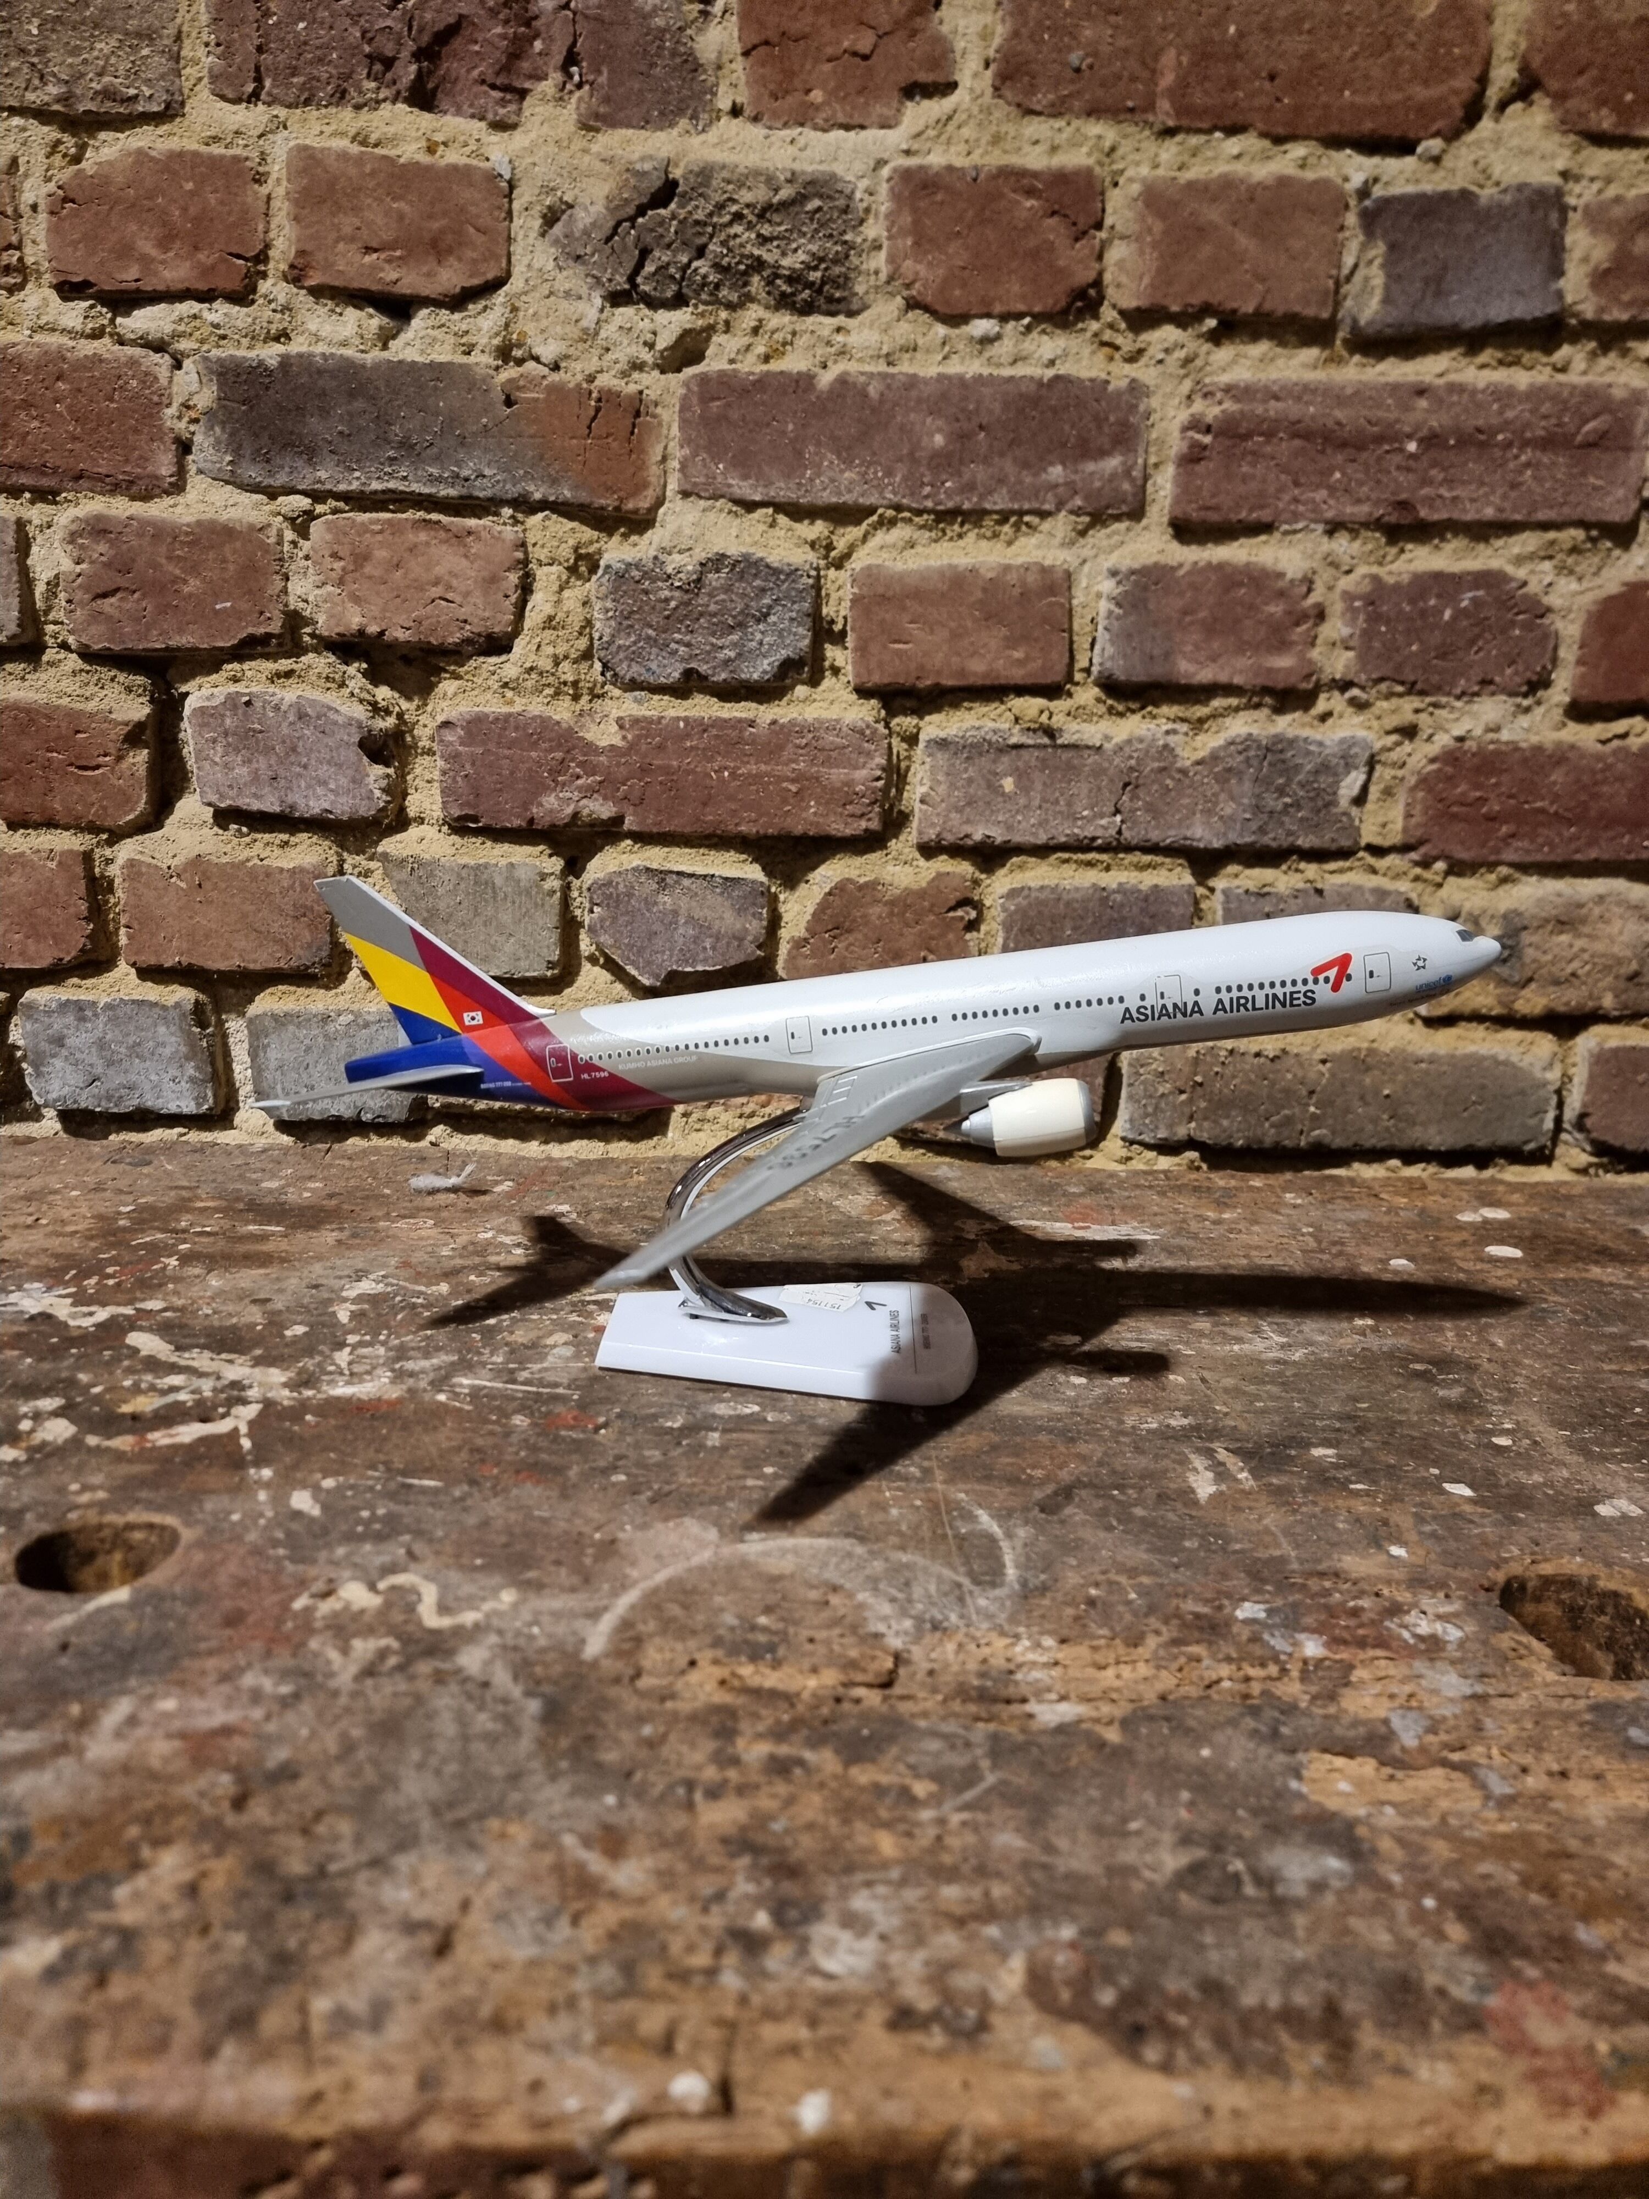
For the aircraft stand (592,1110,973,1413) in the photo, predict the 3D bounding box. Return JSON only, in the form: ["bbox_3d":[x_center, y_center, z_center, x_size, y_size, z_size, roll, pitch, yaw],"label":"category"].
[{"bbox_3d":[-0.008,0.036,0.446,0.110,0.078,0.070,2,15,3],"label":"aircraft stand"}]

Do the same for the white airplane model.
[{"bbox_3d":[0.015,0.011,0.427,0.318,0.137,0.301,3,15,6],"label":"white airplane model"}]

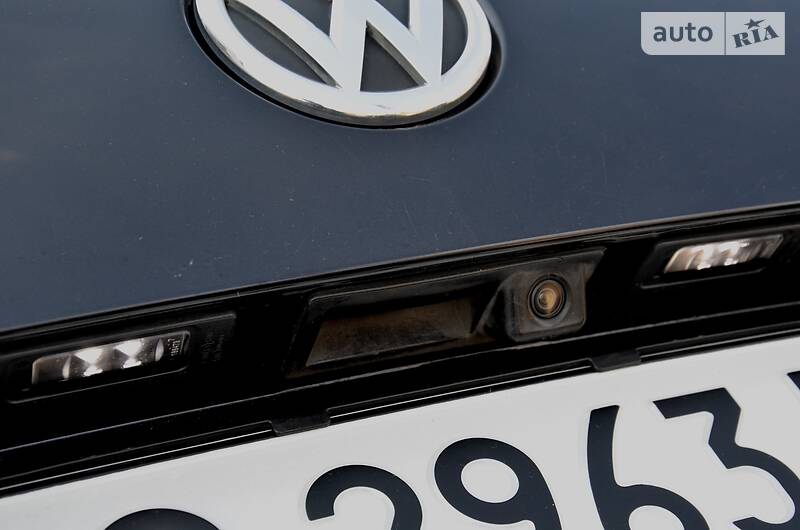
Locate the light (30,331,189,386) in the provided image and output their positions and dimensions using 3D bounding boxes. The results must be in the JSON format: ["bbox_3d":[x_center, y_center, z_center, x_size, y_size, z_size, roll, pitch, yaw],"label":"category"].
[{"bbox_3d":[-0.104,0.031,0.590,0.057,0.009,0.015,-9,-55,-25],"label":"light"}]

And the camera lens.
[{"bbox_3d":[0.057,0.013,0.655,0.016,0.016,0.009,-9,11,-25],"label":"camera lens"}]

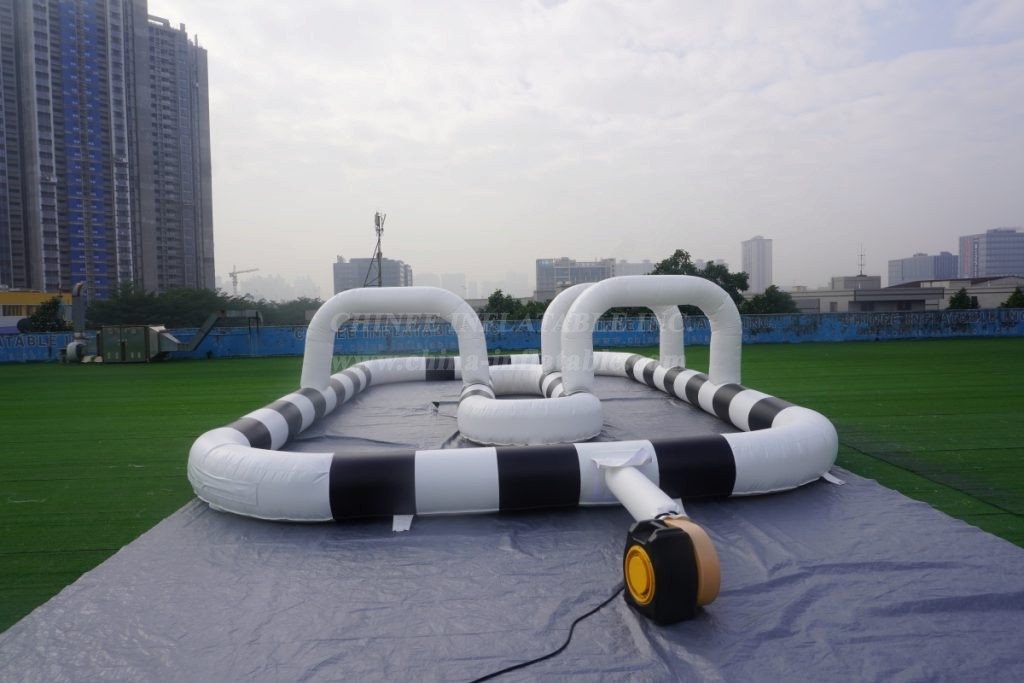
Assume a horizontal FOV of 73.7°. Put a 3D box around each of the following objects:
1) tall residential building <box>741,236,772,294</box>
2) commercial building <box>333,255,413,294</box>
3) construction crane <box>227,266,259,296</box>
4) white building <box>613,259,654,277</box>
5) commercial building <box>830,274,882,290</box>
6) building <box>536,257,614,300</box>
[{"bbox_3d":[322.340,-85.890,892.220,26.000,99.000,34.000,-1,3,0],"label":"tall residential building"},{"bbox_3d":[-108.770,-37.240,538.730,50.000,53.000,50.000,-1,3,0],"label":"commercial building"},{"bbox_3d":[-210.730,-34.360,531.760,4.000,52.000,66.000,-3,3,-38],"label":"construction crane"},{"bbox_3d":[173.550,-74.040,957.720,60.000,75.000,20.000,-1,3,0],"label":"white building"},{"bbox_3d":[61.320,-9.810,122.230,6.600,3.800,4.600,-1,3,0],"label":"commercial building"},{"bbox_3d":[55.110,-44.900,598.590,70.000,56.000,32.000,-1,3,0],"label":"building"}]

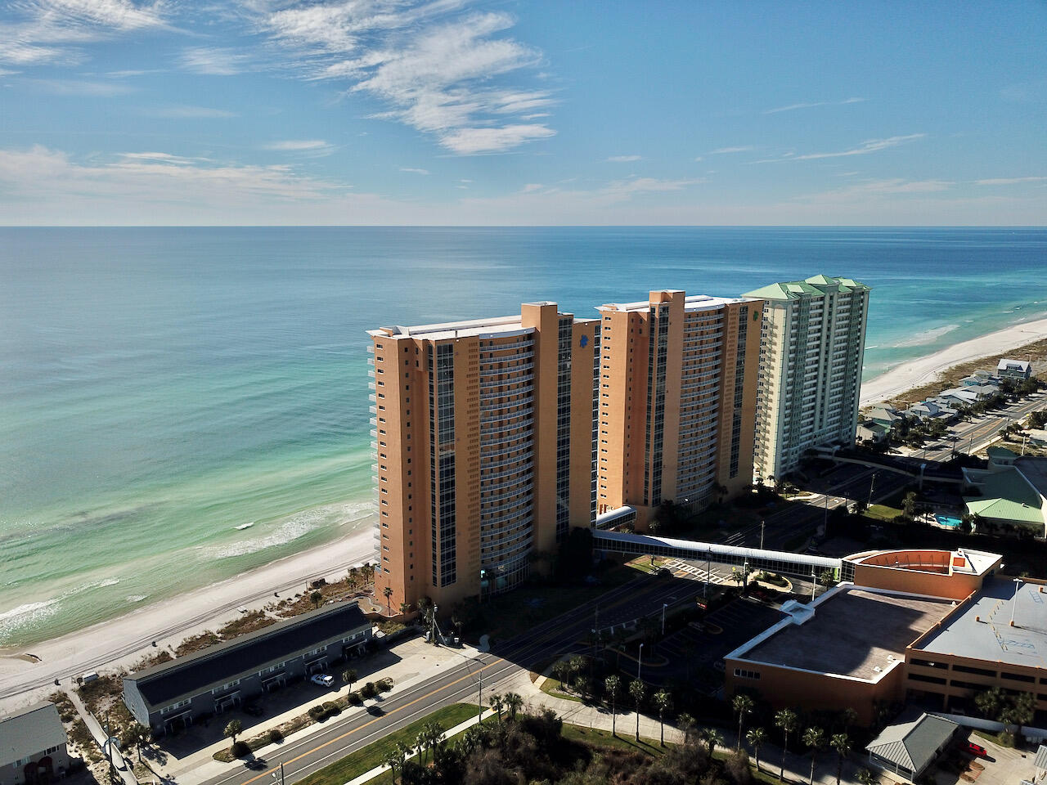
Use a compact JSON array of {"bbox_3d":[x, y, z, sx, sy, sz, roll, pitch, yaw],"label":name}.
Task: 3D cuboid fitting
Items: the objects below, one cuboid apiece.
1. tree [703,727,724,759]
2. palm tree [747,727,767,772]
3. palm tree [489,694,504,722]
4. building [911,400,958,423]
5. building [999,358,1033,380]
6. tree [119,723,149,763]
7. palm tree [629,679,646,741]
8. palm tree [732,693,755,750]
[{"bbox_3d":[35.547,65.973,147.897,3.524,6.526,3.524,0,12,0],"label":"tree"},{"bbox_3d":[42.690,65.010,142.340,3.800,8.600,3.800,0,12,0],"label":"palm tree"},{"bbox_3d":[-5.010,63.180,157.160,3.000,5.900,3.000,0,12,0],"label":"palm tree"},{"bbox_3d":[211.500,9.731,405.719,14.000,7.500,18.000,-11,16,-41],"label":"building"},{"bbox_3d":[310.272,-14.408,497.284,10.460,11.370,15.610,-11,16,-41],"label":"building"},{"bbox_3d":[-70.432,64.245,143.789,5.350,7.480,5.350,0,12,0],"label":"tree"},{"bbox_3d":[22.060,61.140,150.730,3.400,12.600,3.400,0,12,0],"label":"palm tree"},{"bbox_3d":[40.026,61.391,144.326,4.010,12.830,4.010,0,12,0],"label":"palm tree"}]

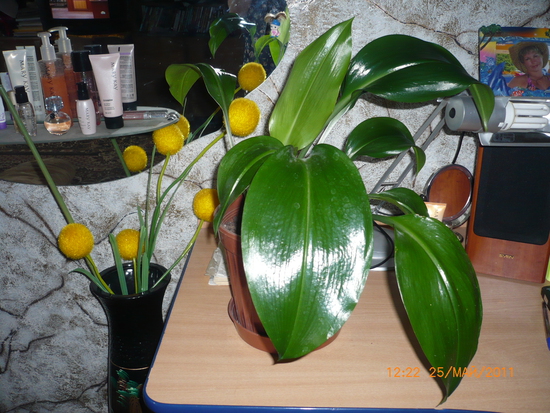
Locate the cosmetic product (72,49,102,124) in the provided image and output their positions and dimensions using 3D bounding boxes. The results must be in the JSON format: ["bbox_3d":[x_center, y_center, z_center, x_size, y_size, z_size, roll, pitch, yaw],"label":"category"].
[{"bbox_3d":[-0.387,-0.242,1.144,0.041,0.150,0.041,0,25,2],"label":"cosmetic product"}]

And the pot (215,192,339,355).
[{"bbox_3d":[0.022,0.103,0.923,0.231,0.208,0.231,0,25,2],"label":"pot"}]

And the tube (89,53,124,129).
[{"bbox_3d":[-0.334,-0.231,1.122,0.061,0.147,0.040,-3,25,-3],"label":"tube"}]

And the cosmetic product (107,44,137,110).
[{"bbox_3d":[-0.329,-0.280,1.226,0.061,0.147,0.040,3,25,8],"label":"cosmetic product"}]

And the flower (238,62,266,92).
[{"bbox_3d":[-0.051,-0.293,1.267,0.065,0.065,0.065,0,25,2],"label":"flower"}]

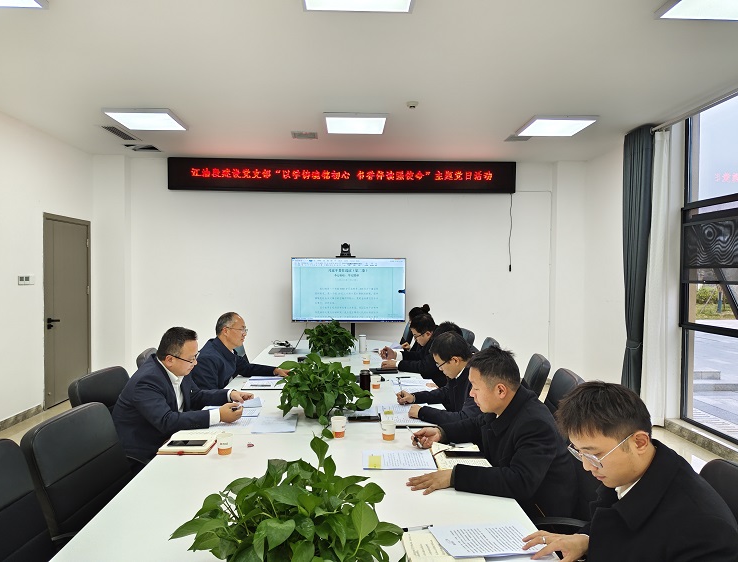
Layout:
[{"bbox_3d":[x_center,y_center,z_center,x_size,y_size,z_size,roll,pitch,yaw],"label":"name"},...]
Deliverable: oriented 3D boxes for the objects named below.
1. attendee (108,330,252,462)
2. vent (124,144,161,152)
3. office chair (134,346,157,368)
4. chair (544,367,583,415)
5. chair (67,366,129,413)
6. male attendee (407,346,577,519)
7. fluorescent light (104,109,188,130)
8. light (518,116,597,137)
[{"bbox_3d":[-0.890,0.836,2.576,0.650,1.210,0.530,0,1,-3],"label":"attendee"},{"bbox_3d":[-2.725,-1.590,6.257,0.330,0.030,0.320,0,1,-3],"label":"vent"},{"bbox_3d":[-1.117,0.932,3.368,0.620,0.990,0.600,0,1,-3],"label":"office chair"},{"bbox_3d":[0.650,0.957,2.371,0.620,1.080,0.600,0,1,-3],"label":"chair"},{"bbox_3d":[-1.015,0.961,2.443,0.620,1.070,0.600,0,1,-3],"label":"chair"},{"bbox_3d":[0.473,0.872,2.091,0.720,1.260,0.600,0,1,-3],"label":"male attendee"},{"bbox_3d":[-2.146,-1.558,5.063,0.612,0.040,0.612,0,1,-3],"label":"fluorescent light"},{"bbox_3d":[1.864,-1.548,5.246,0.612,0.040,0.612,0,1,-3],"label":"light"}]

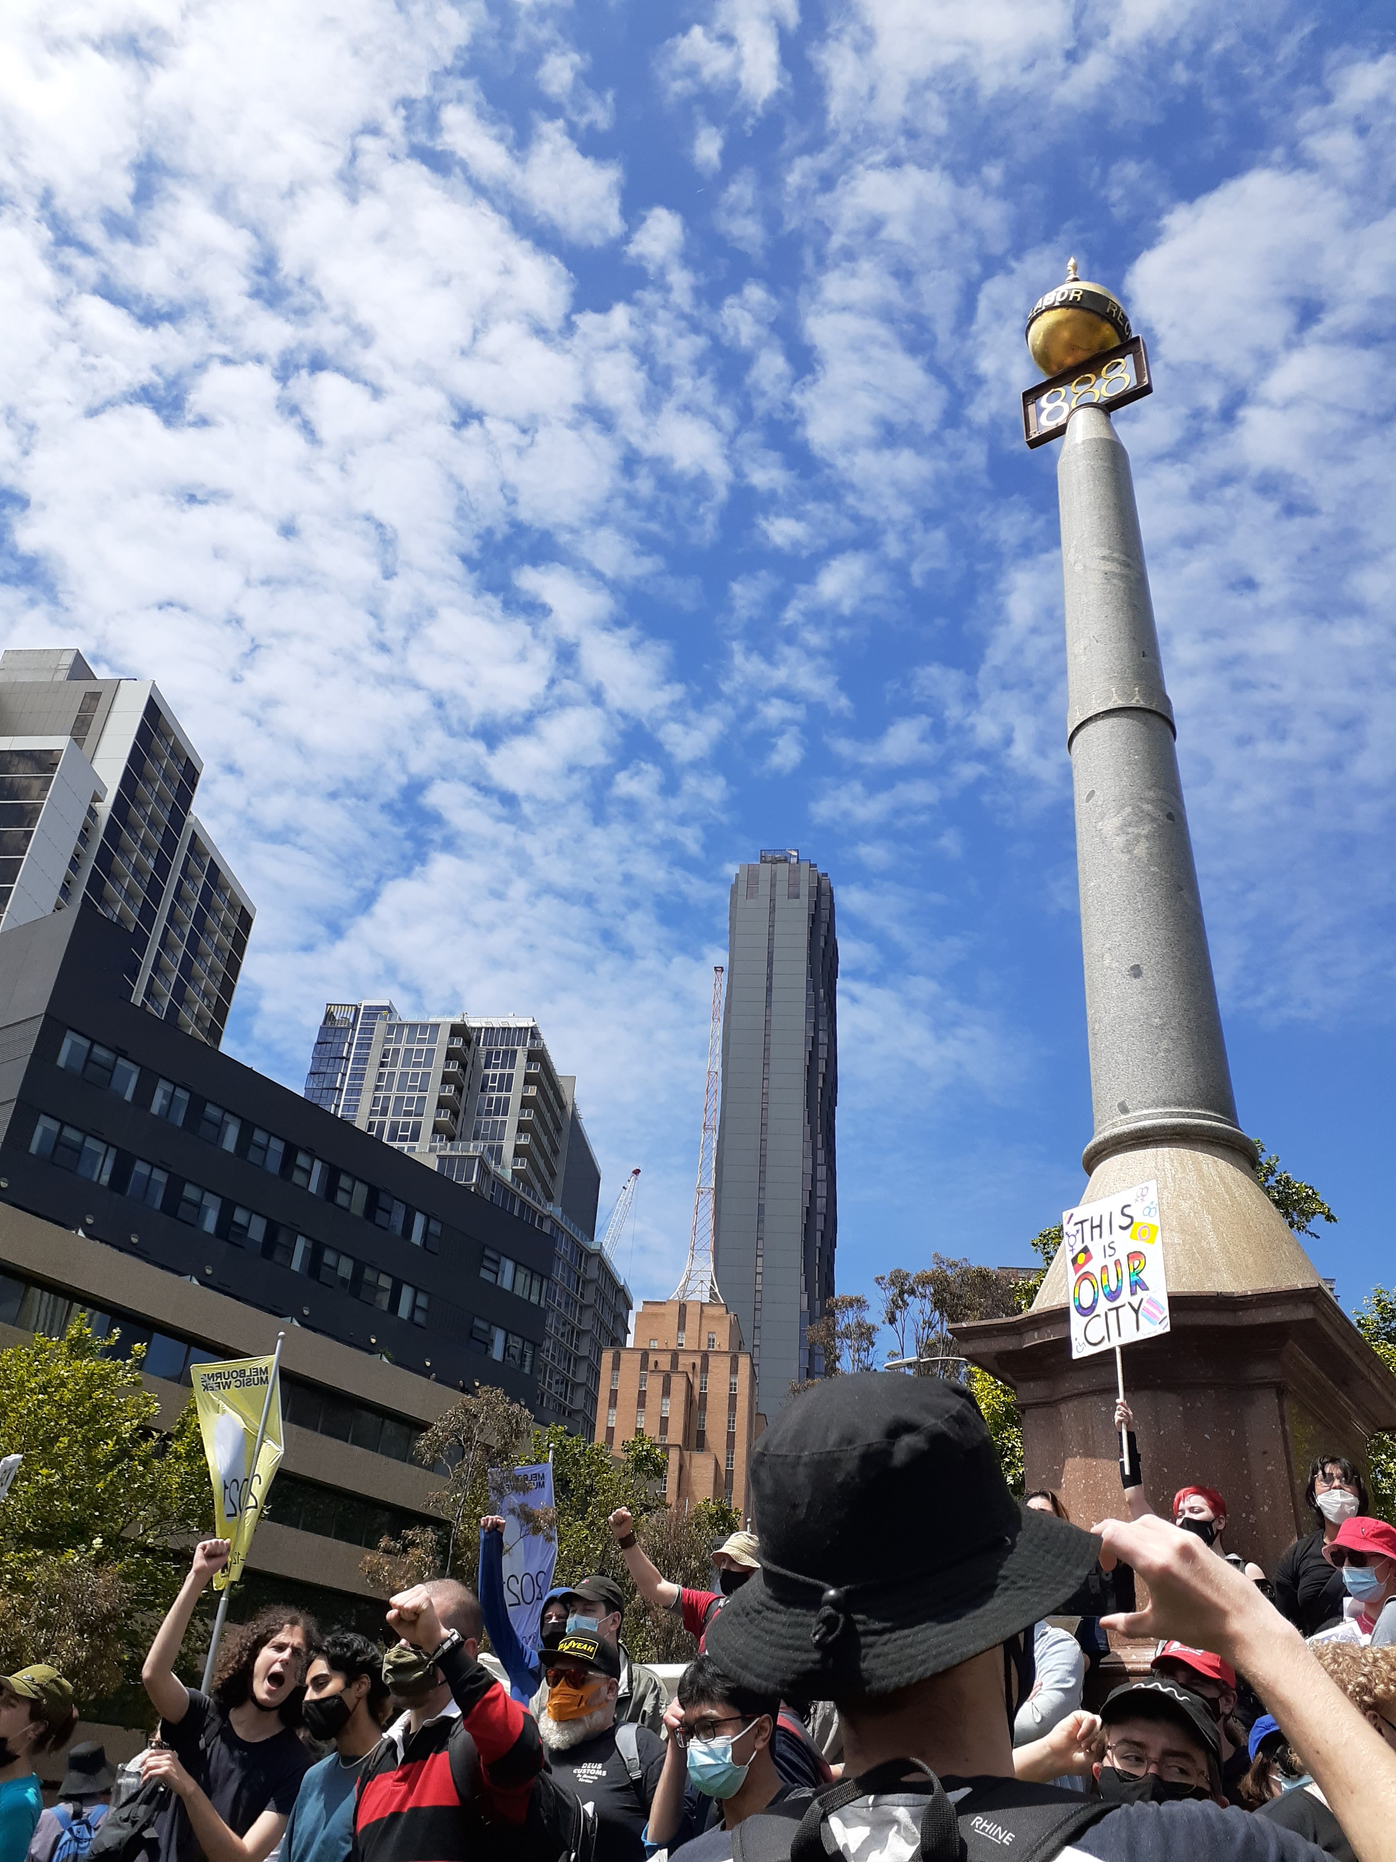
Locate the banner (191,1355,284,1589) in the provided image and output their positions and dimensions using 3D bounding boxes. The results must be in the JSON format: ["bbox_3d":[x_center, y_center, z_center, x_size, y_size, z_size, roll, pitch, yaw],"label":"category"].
[{"bbox_3d":[-5.046,5.819,15.813,1.000,2.500,0.350,0,-32,7],"label":"banner"}]

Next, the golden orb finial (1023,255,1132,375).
[{"bbox_3d":[2.930,-4.832,11.300,0.750,1.330,0.750,-7,-34,17],"label":"golden orb finial"}]

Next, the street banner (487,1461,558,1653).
[{"bbox_3d":[-2.418,8.466,19.643,1.100,2.500,0.300,-7,-34,17],"label":"street banner"}]

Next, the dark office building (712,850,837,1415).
[{"bbox_3d":[14.204,70.885,273.988,23.000,187.000,34.000,0,-32,6],"label":"dark office building"}]

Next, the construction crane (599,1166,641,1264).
[{"bbox_3d":[-27.242,95.059,381.112,22.000,70.000,9.000,4,-32,0],"label":"construction crane"}]

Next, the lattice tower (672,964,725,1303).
[{"bbox_3d":[1.091,22.459,159.354,6.000,43.500,6.000,0,-32,7],"label":"lattice tower"}]

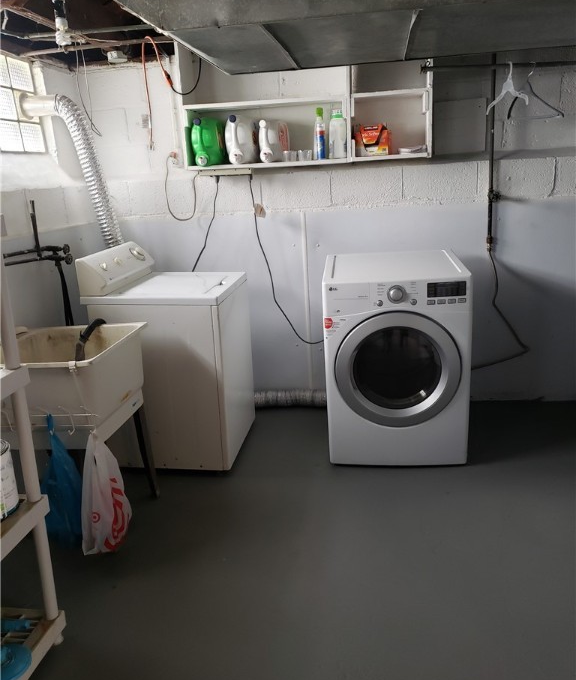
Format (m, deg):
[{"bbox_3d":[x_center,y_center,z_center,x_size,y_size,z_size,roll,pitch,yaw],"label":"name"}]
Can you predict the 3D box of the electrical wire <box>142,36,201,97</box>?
[{"bbox_3d":[-0.599,-1.409,2.953,0.310,0.290,0.120,-2,16,6],"label":"electrical wire"}]

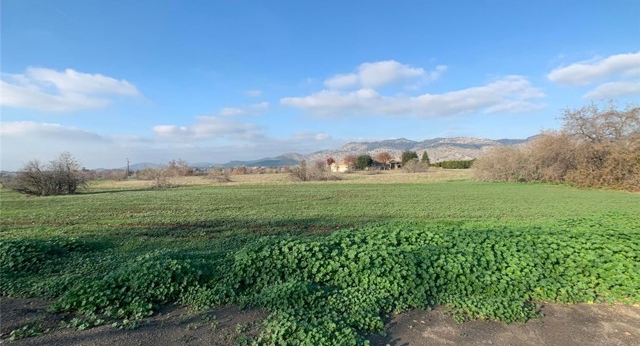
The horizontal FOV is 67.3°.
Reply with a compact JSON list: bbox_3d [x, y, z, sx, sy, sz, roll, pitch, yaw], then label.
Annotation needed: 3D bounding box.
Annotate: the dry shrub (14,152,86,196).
[{"bbox_3d":[-18.007,0.033,32.000,4.600,2.900,4.000,0,1,0],"label":"dry shrub"}]

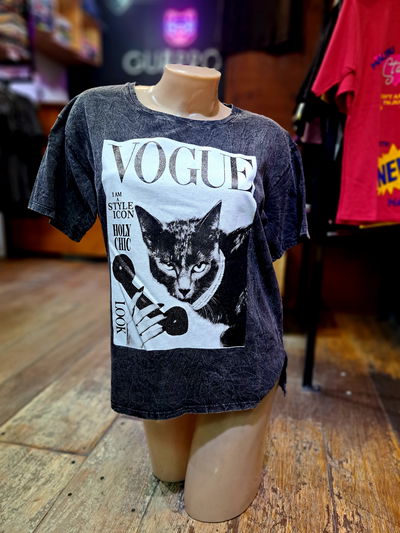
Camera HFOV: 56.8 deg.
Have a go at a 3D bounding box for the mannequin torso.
[{"bbox_3d":[-0.020,0.071,0.785,0.400,0.890,0.270,0,12,0],"label":"mannequin torso"}]

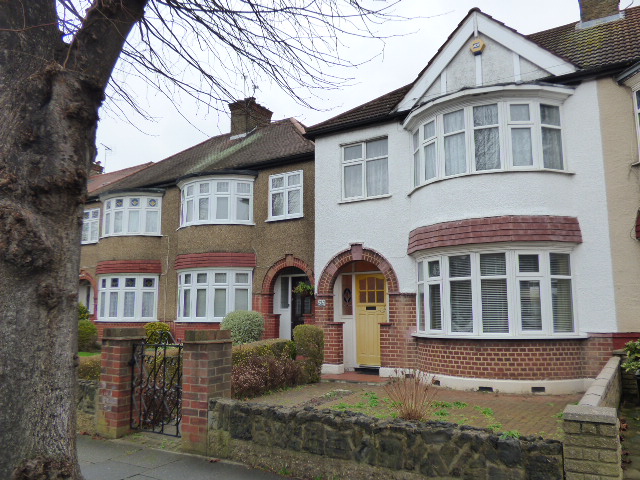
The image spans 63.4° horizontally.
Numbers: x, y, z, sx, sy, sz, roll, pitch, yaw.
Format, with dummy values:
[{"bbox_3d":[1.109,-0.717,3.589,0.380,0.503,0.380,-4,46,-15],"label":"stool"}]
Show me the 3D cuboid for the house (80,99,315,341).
[{"bbox_3d":[-2.806,-0.884,19.332,11.379,9.315,8.459,-5,-9,32],"label":"house"}]

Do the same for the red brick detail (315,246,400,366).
[{"bbox_3d":[0.808,1.371,10.838,1.994,2.457,0.282,-5,-9,32],"label":"red brick detail"}]

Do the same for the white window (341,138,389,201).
[{"bbox_3d":[0.979,-1.481,11.024,1.098,1.249,0.121,-5,-9,32],"label":"white window"}]

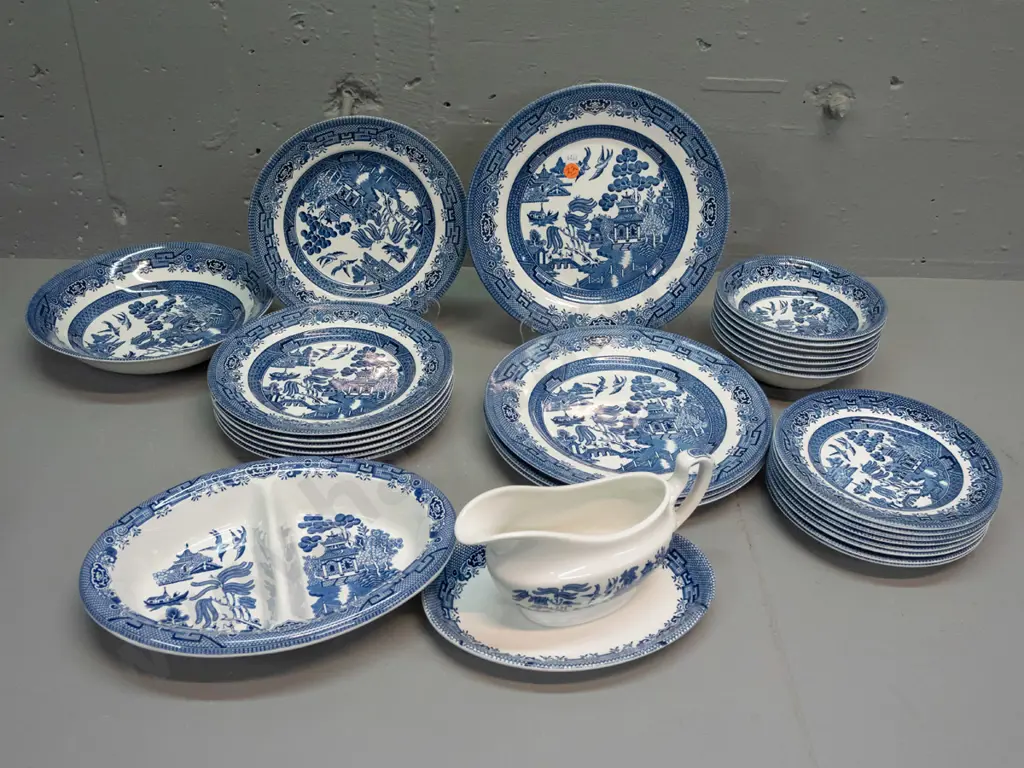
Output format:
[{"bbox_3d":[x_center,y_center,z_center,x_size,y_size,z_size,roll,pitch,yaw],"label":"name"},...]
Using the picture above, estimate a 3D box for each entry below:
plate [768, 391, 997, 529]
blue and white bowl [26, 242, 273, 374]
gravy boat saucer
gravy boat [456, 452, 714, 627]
[{"bbox_3d":[0.295,0.062,0.755,0.172,0.019,0.172,1,36,-1],"label":"plate"},{"bbox_3d":[-0.344,-0.064,0.926,0.227,0.051,0.227,1,36,-1],"label":"blue and white bowl"},{"bbox_3d":[0.041,0.149,0.674,0.209,0.022,0.148,-5,36,-10],"label":"gravy boat saucer"},{"bbox_3d":[0.051,0.108,0.654,0.188,0.098,0.075,-10,37,-16],"label":"gravy boat"}]

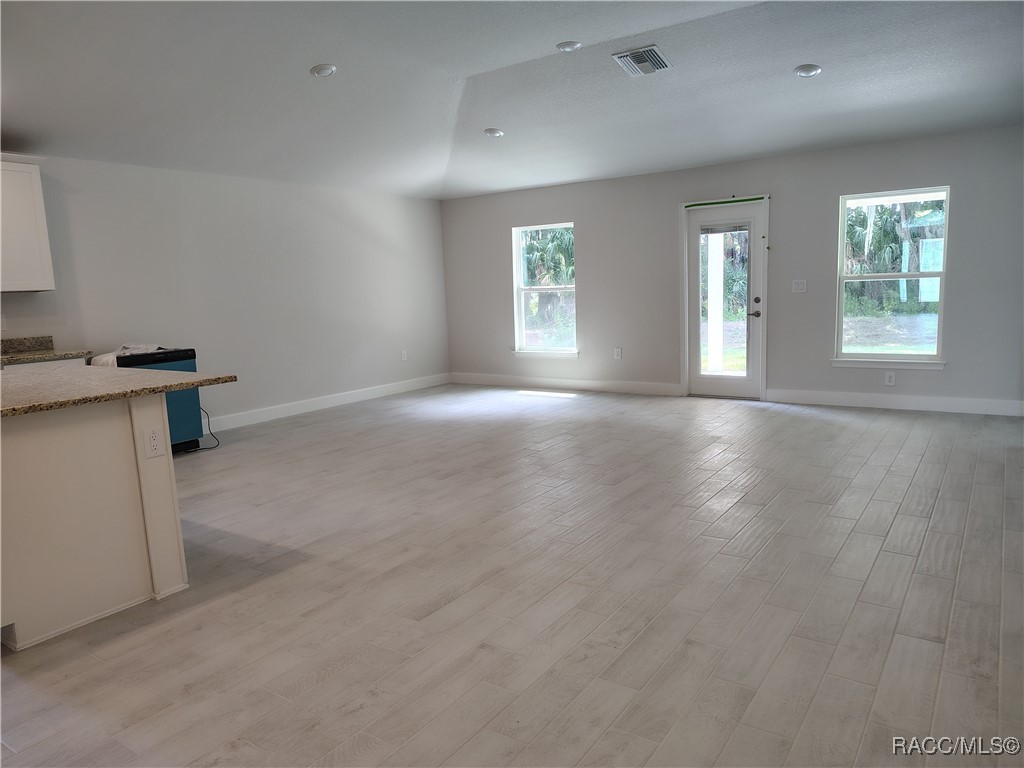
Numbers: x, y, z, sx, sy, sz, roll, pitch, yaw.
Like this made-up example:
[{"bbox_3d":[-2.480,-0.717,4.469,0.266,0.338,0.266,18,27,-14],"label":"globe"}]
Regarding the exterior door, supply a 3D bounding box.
[{"bbox_3d":[2.249,-0.870,7.483,0.905,2.075,0.100,3,10,35],"label":"exterior door"}]

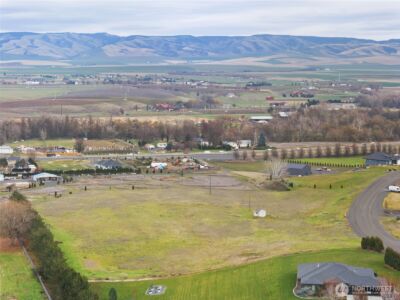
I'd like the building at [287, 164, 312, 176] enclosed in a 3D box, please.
[{"bbox_3d":[55.208,11.343,452.000,11.000,5.700,12.200,3,7,27],"label":"building"}]

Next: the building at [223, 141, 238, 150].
[{"bbox_3d":[26.187,-3.838,690.000,12.500,5.500,9.000,-1,6,-6],"label":"building"}]

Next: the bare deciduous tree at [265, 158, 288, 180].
[{"bbox_3d":[39.248,10.004,415.000,11.800,10.500,11.000,0,6,0],"label":"bare deciduous tree"}]

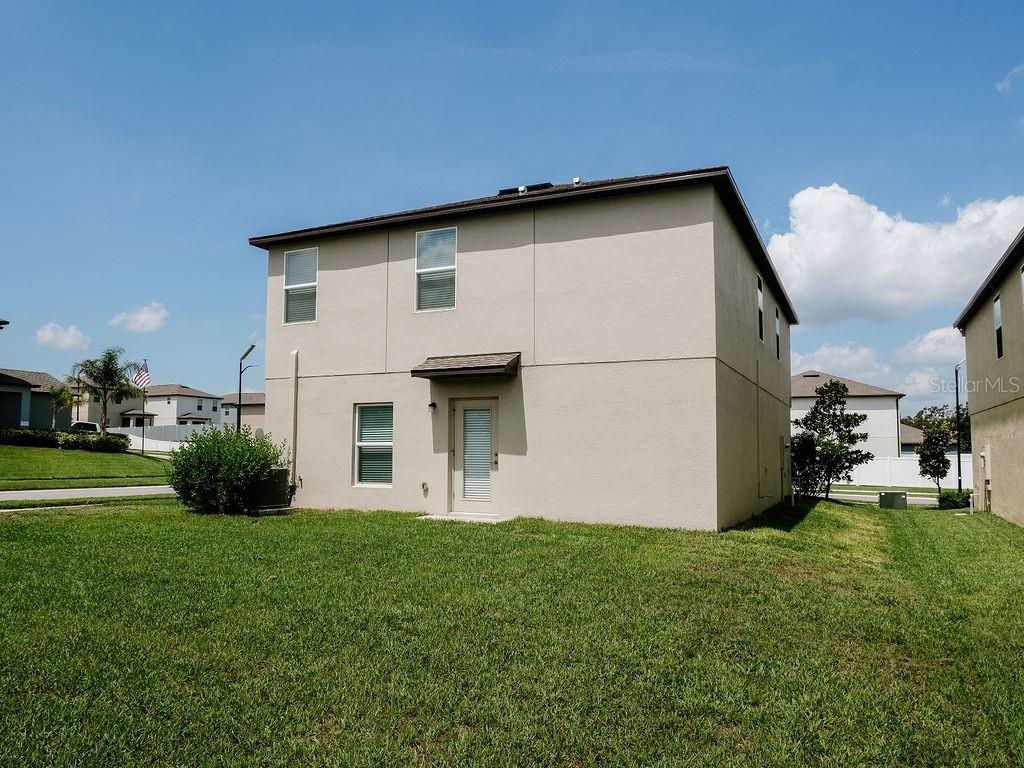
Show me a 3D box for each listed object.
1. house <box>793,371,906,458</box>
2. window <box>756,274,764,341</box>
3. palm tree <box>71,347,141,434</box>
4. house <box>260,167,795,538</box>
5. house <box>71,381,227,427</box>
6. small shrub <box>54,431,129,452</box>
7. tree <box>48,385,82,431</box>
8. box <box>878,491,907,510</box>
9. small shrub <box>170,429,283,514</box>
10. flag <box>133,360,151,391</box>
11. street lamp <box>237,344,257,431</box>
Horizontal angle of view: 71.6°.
[{"bbox_3d":[23.929,3.232,57.123,10.200,7.922,16.000,-1,-5,16],"label":"house"},{"bbox_3d":[6.284,-1.853,17.862,0.120,1.600,0.930,-2,-5,25],"label":"window"},{"bbox_3d":[-25.478,0.877,44.500,4.350,6.400,4.350,3,-5,-30],"label":"palm tree"},{"bbox_3d":[2.380,-0.731,20.683,10.216,8.107,16.544,-2,-5,25],"label":"house"},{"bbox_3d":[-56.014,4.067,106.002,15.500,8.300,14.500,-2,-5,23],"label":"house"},{"bbox_3d":[-24.756,3.401,42.000,4.400,1.200,1.500,2,-5,-17],"label":"small shrub"},{"bbox_3d":[-27.985,2.006,44.500,2.100,3.900,2.100,3,-5,-30],"label":"tree"},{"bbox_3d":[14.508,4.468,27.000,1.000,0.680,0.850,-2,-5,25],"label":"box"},{"bbox_3d":[-5.931,1.776,14.750,2.350,1.850,2.100,2,-5,-21],"label":"small shrub"},{"bbox_3d":[-23.221,-0.533,44.500,1.130,1.850,0.350,3,-5,-27],"label":"flag"},{"bbox_3d":[-16.019,1.484,43.000,1.250,7.700,0.650,2,-5,-20],"label":"street lamp"}]

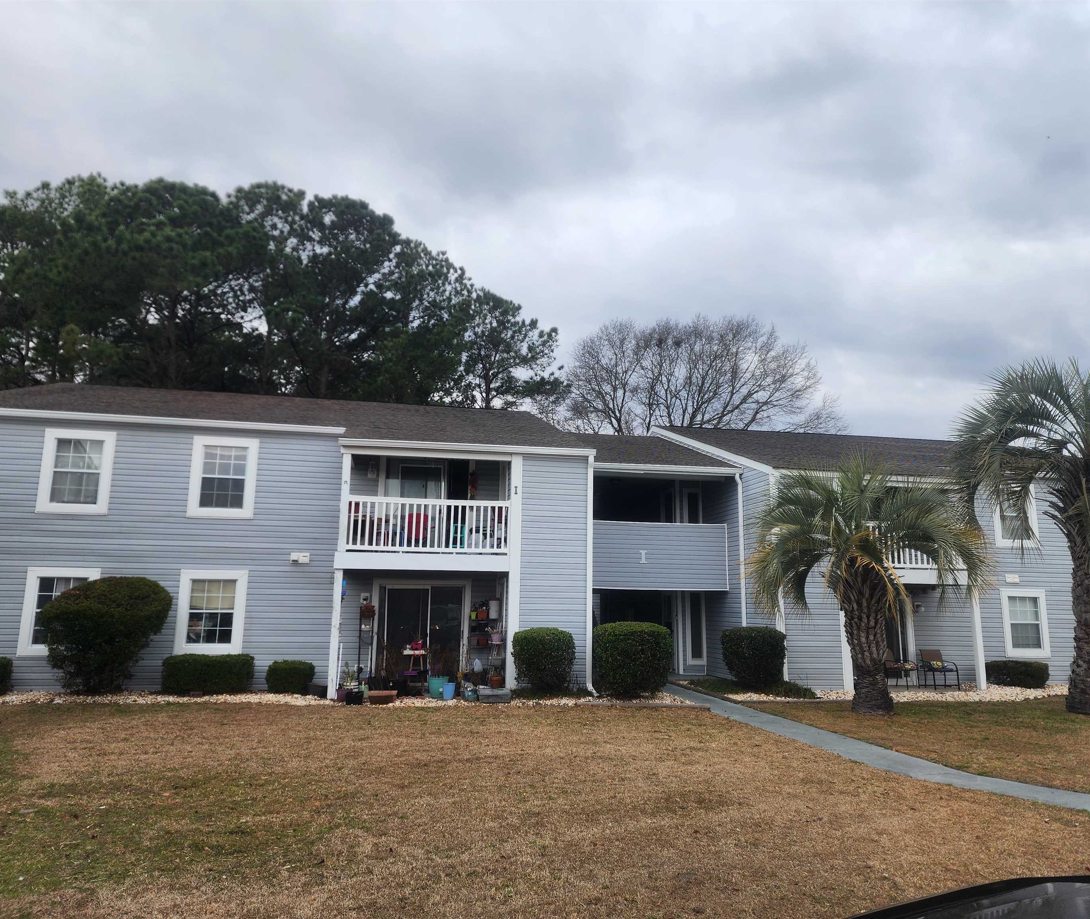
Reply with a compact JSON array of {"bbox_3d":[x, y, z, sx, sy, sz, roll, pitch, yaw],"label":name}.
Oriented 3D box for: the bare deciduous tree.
[{"bbox_3d":[7.060,0.852,35.808,12.704,15.333,10.500,-1,-11,11],"label":"bare deciduous tree"}]

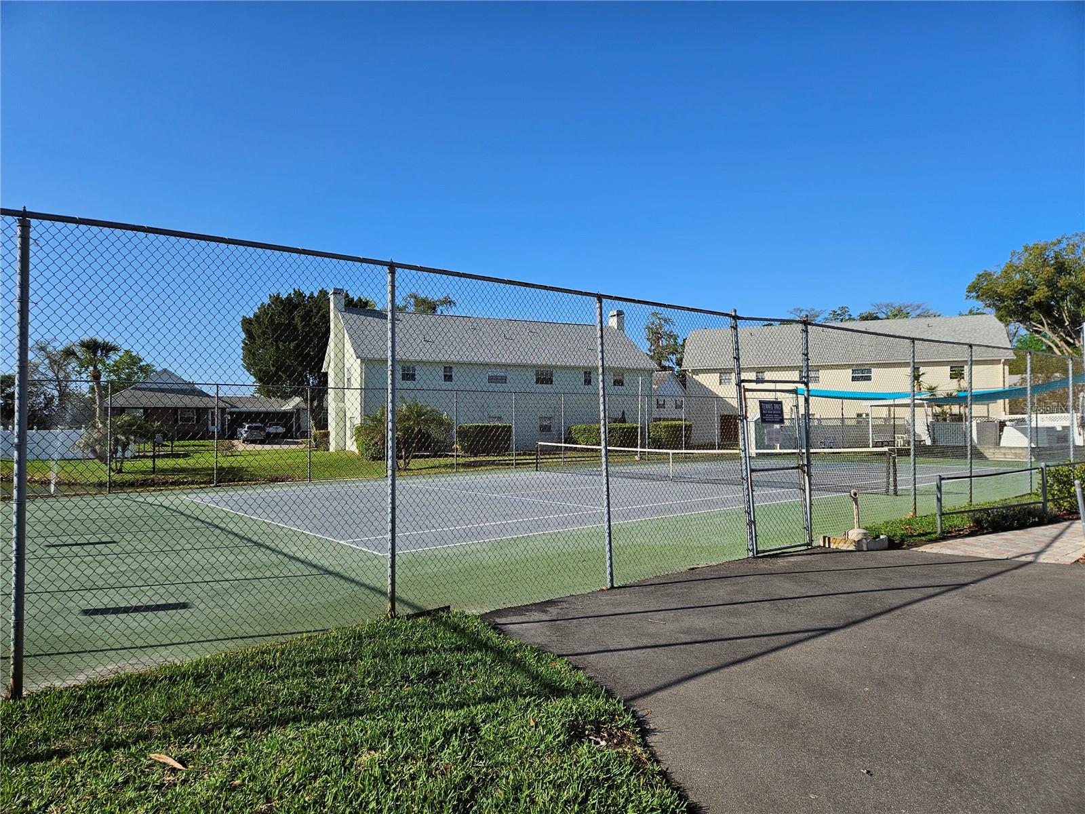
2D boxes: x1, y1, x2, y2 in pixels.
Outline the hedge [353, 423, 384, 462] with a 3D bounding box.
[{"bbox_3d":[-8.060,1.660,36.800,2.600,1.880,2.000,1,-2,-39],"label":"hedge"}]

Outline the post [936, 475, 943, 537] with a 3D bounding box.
[{"bbox_3d":[5.784,1.438,10.500,0.065,0.880,0.065,1,-2,-39],"label":"post"}]

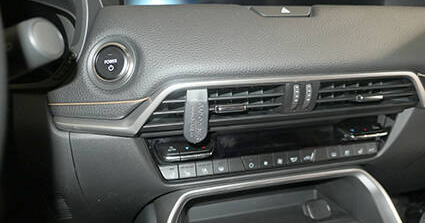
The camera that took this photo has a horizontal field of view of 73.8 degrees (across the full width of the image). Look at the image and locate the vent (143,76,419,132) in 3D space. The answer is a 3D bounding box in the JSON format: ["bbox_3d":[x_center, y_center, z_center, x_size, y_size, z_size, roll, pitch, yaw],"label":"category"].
[{"bbox_3d":[0.084,-0.014,0.332,0.330,0.048,0.045,-5,13,-14],"label":"vent"}]

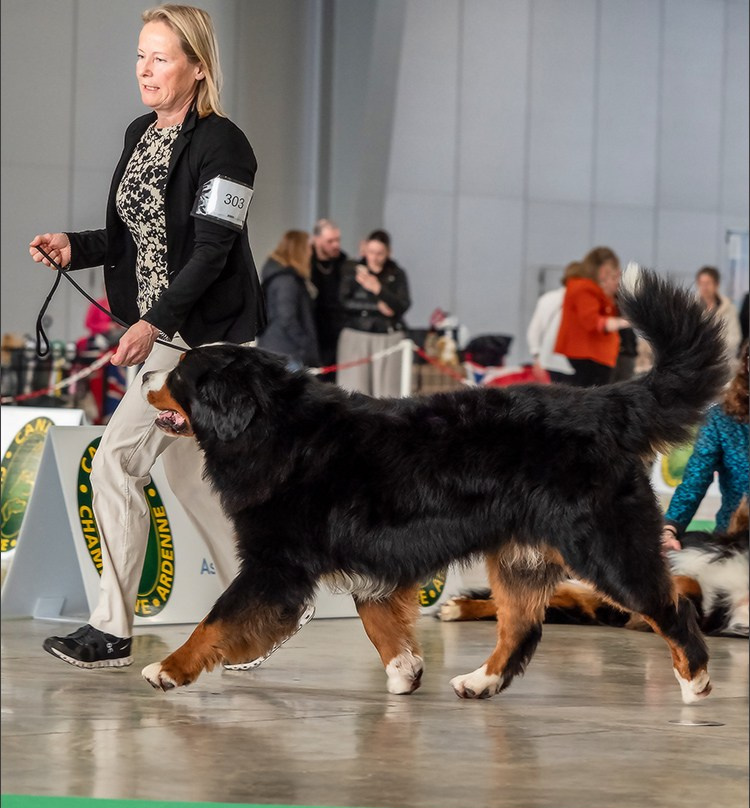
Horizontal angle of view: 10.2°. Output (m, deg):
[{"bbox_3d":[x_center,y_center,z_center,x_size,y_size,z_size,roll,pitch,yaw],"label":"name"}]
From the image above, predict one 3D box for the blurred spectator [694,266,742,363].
[{"bbox_3d":[2.675,-0.301,34.007,0.500,1.615,0.340,2,1,9],"label":"blurred spectator"}]

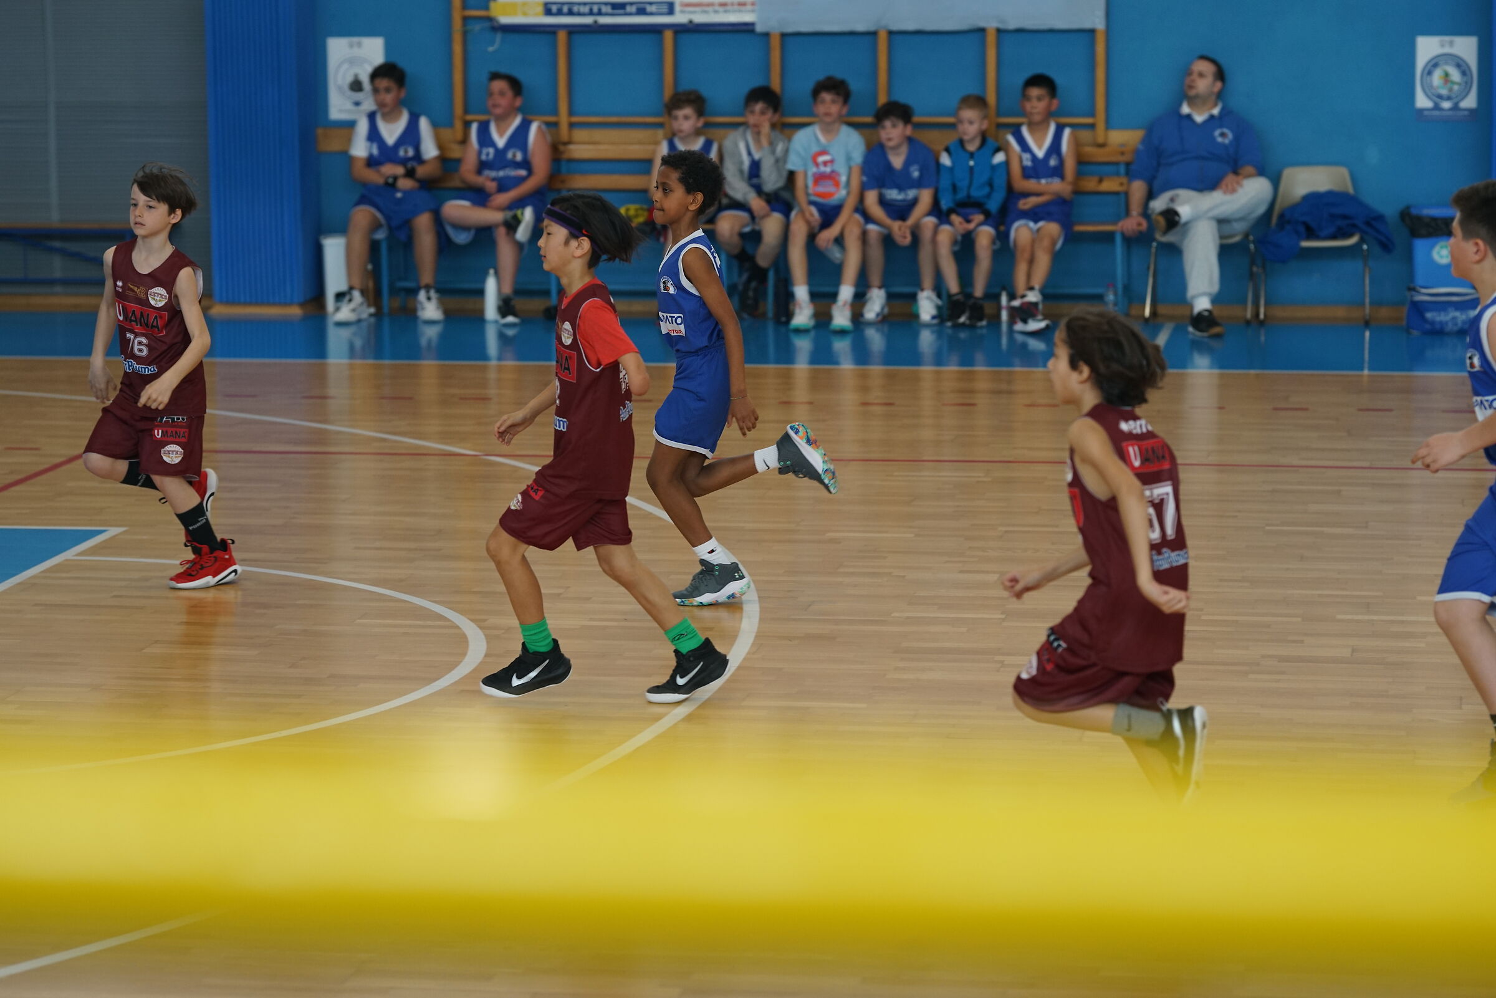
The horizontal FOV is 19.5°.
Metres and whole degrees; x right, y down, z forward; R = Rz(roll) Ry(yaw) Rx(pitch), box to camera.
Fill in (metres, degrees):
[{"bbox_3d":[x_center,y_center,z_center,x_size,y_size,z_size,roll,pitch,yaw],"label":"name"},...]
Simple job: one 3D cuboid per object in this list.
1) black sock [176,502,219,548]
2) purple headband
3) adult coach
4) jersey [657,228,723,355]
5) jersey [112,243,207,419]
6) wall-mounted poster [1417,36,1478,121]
[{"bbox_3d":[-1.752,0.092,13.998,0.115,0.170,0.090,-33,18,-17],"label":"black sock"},{"bbox_3d":[-0.473,-0.726,11.885,0.195,0.055,0.155,31,5,-6],"label":"purple headband"},{"bbox_3d":[2.201,-1.512,21.525,0.756,1.319,0.950,1,8,9],"label":"adult coach"},{"bbox_3d":[-0.180,-0.645,13.576,0.180,0.405,0.285,-2,9,-13],"label":"jersey"},{"bbox_3d":[-1.877,-0.541,13.893,0.350,0.570,0.240,5,10,34],"label":"jersey"},{"bbox_3d":[3.484,-2.094,21.746,0.303,0.424,0.010,1,8,9],"label":"wall-mounted poster"}]

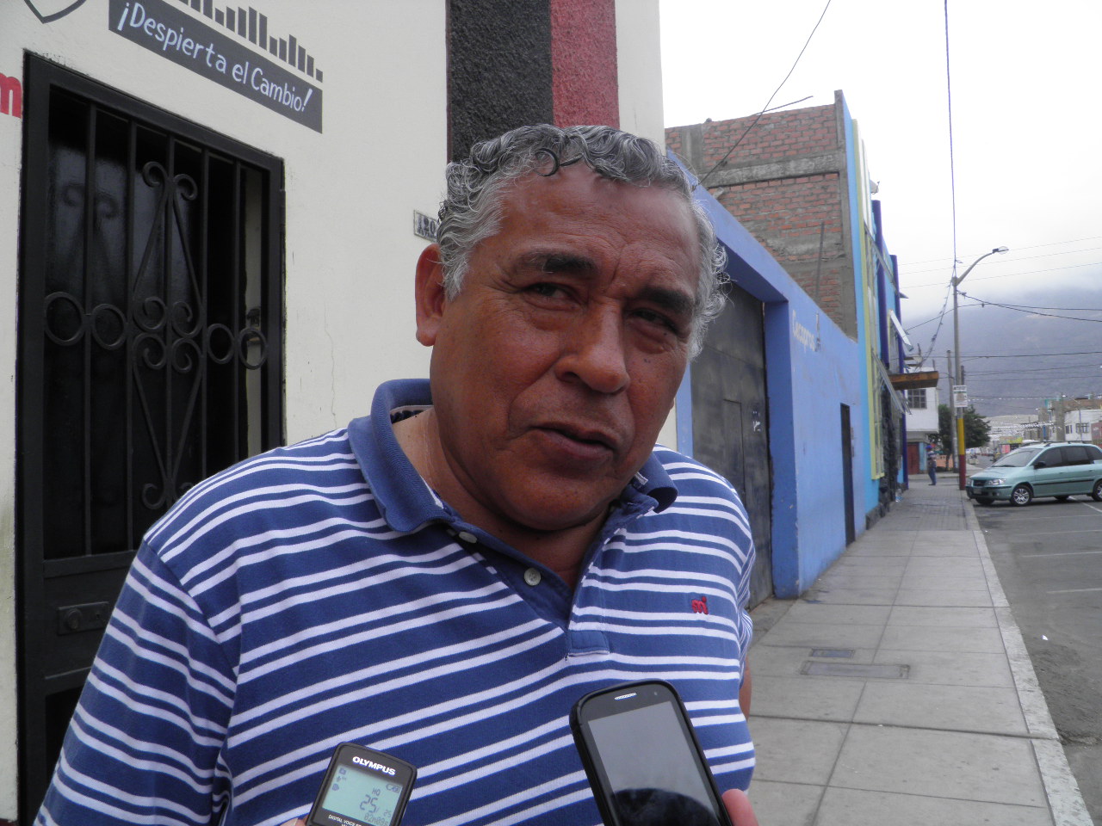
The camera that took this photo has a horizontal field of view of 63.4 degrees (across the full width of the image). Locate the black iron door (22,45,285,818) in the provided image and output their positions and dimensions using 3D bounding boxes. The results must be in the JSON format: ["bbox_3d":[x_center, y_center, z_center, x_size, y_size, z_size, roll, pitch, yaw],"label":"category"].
[{"bbox_3d":[-0.838,0.418,1.946,0.070,2.200,0.743,-2,-3,24],"label":"black iron door"}]

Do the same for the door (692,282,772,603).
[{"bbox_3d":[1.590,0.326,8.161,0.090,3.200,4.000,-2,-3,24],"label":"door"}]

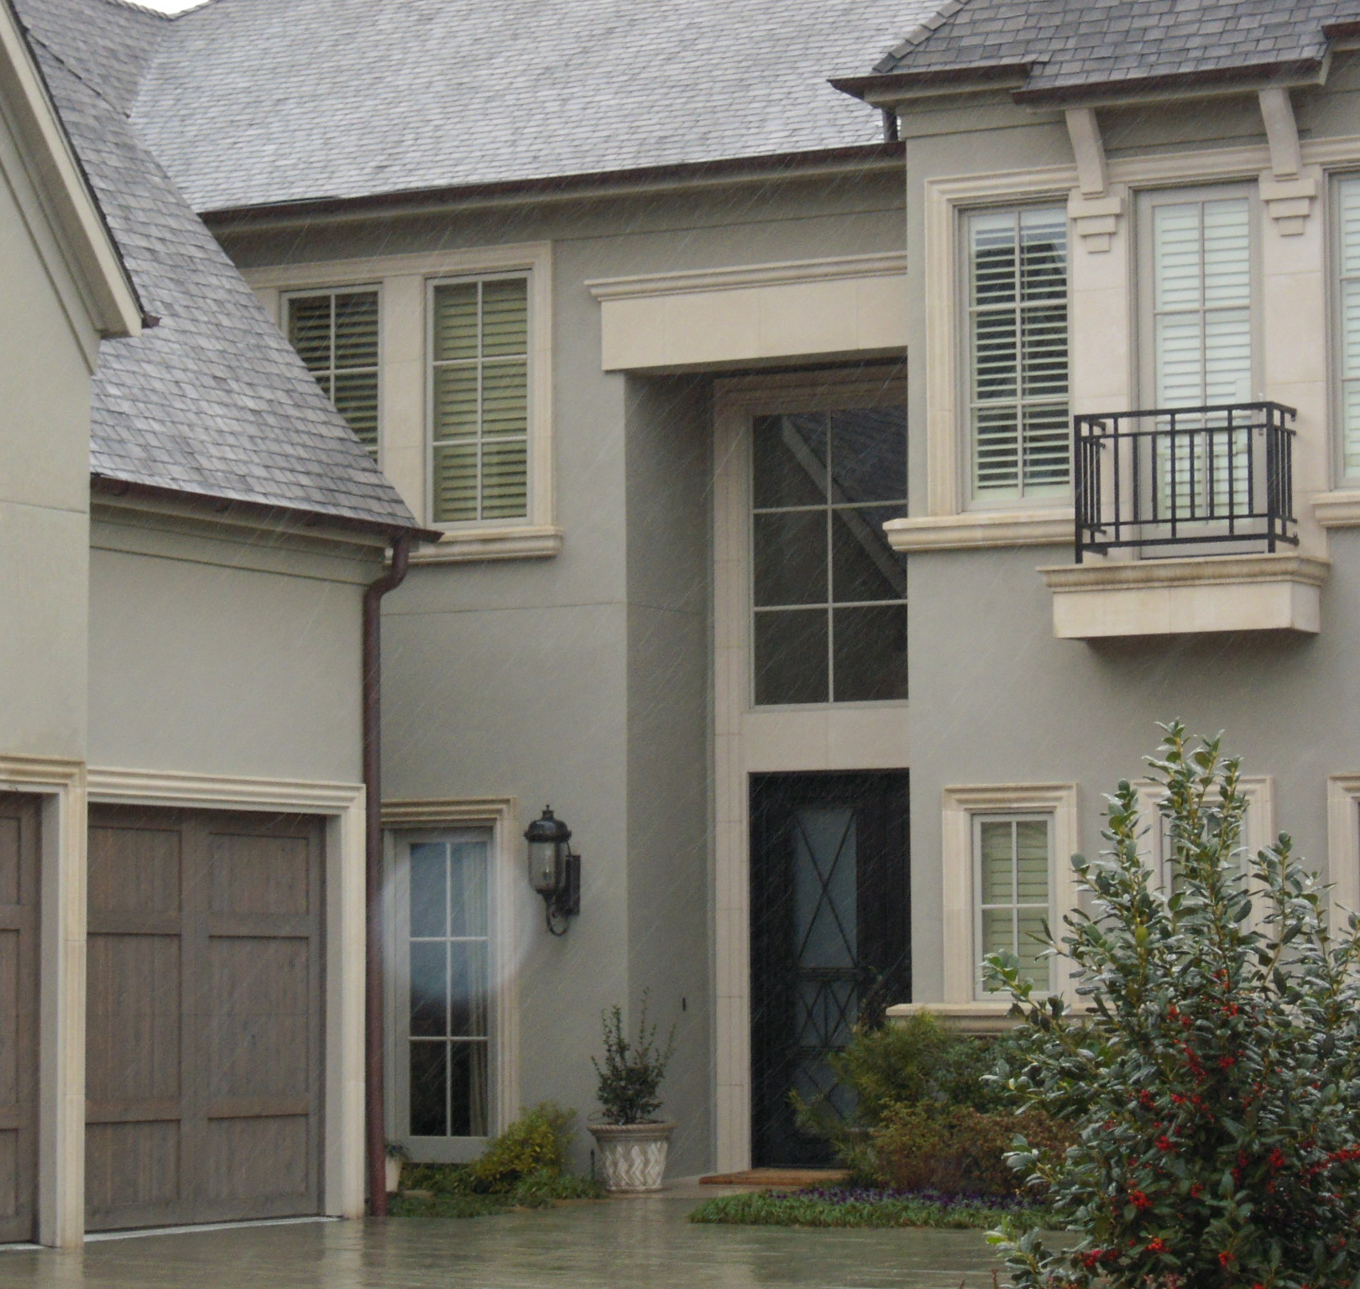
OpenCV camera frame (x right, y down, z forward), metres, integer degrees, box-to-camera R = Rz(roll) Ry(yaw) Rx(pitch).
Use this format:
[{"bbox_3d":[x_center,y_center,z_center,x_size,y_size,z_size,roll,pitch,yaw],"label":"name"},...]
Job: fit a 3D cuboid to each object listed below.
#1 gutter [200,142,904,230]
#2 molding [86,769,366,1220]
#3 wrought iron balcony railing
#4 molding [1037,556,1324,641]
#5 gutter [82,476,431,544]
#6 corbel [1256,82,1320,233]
[{"bbox_3d":[-1.135,-2.975,32.151,5.980,0.125,0.150,-3,-5,29],"label":"gutter"},{"bbox_3d":[-2.671,2.023,27.637,0.172,2.582,3.132,-3,-5,29],"label":"molding"},{"bbox_3d":[3.135,-0.984,30.134,1.354,0.924,0.404,-3,-5,29],"label":"wrought iron balcony railing"},{"bbox_3d":[3.026,-0.266,29.175,1.689,0.429,0.520,-3,-5,29],"label":"molding"},{"bbox_3d":[-2.477,-0.746,27.624,0.152,0.126,4.072,-3,-5,29],"label":"gutter"},{"bbox_3d":[3.725,-2.976,29.997,0.364,0.889,0.344,-3,-5,29],"label":"corbel"}]

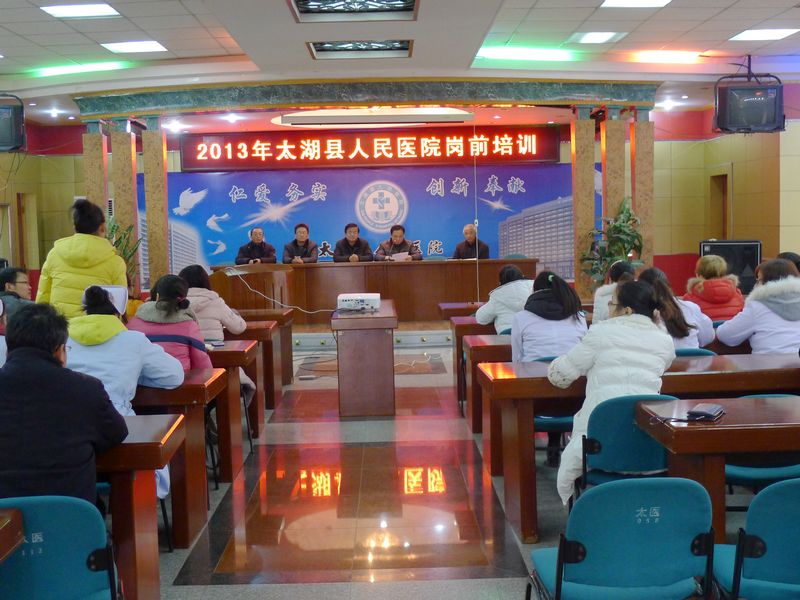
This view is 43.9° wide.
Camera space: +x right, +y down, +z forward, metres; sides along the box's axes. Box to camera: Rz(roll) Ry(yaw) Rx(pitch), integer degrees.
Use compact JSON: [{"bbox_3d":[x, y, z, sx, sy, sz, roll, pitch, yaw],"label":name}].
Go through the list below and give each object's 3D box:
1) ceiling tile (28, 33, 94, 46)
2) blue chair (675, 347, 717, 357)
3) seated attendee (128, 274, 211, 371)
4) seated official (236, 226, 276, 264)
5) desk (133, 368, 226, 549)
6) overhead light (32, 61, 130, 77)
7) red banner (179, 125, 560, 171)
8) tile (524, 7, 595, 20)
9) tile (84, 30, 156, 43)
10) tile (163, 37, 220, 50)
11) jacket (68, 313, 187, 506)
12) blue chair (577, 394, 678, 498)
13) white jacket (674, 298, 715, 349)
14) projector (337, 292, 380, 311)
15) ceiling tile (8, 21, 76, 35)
[{"bbox_3d":[-3.334,-2.572,9.785,0.600,0.025,0.600,-1,5,-1],"label":"ceiling tile"},{"bbox_3d":[1.436,0.622,5.370,0.450,0.790,0.520,-1,5,-1],"label":"blue chair"},{"bbox_3d":[-1.195,0.464,5.442,0.520,1.220,0.750,-1,5,-1],"label":"seated attendee"},{"bbox_3d":[-1.871,-0.327,12.969,0.544,1.264,0.750,-1,5,-1],"label":"seated official"},{"bbox_3d":[-1.655,0.767,4.688,1.600,0.757,0.480,-1,5,-1],"label":"desk"},{"bbox_3d":[-3.739,-2.701,11.604,1.250,0.100,0.120,1,5,24],"label":"overhead light"},{"bbox_3d":[-0.445,-2.337,15.317,5.836,0.580,0.120,-1,5,-1],"label":"red banner"},{"bbox_3d":[1.461,-2.627,9.109,0.600,0.025,0.600,-1,5,-1],"label":"tile"},{"bbox_3d":[-2.716,-2.581,9.721,0.600,0.025,0.600,-1,5,-1],"label":"tile"},{"bbox_3d":[-2.177,-2.667,10.376,0.600,0.020,0.600,-1,5,-1],"label":"tile"},{"bbox_3d":[-1.159,0.455,4.292,0.490,0.770,0.460,-1,5,-1],"label":"jacket"},{"bbox_3d":[0.916,0.742,4.146,0.470,0.780,0.530,-1,5,-1],"label":"blue chair"},{"bbox_3d":[1.467,0.287,5.413,0.460,0.640,0.420,-1,5,-1],"label":"white jacket"},{"bbox_3d":[-0.333,0.025,8.106,0.335,0.104,0.250,-1,5,-1],"label":"projector"},{"bbox_3d":[-3.252,-2.458,8.986,0.600,0.020,0.600,-1,5,-1],"label":"ceiling tile"}]

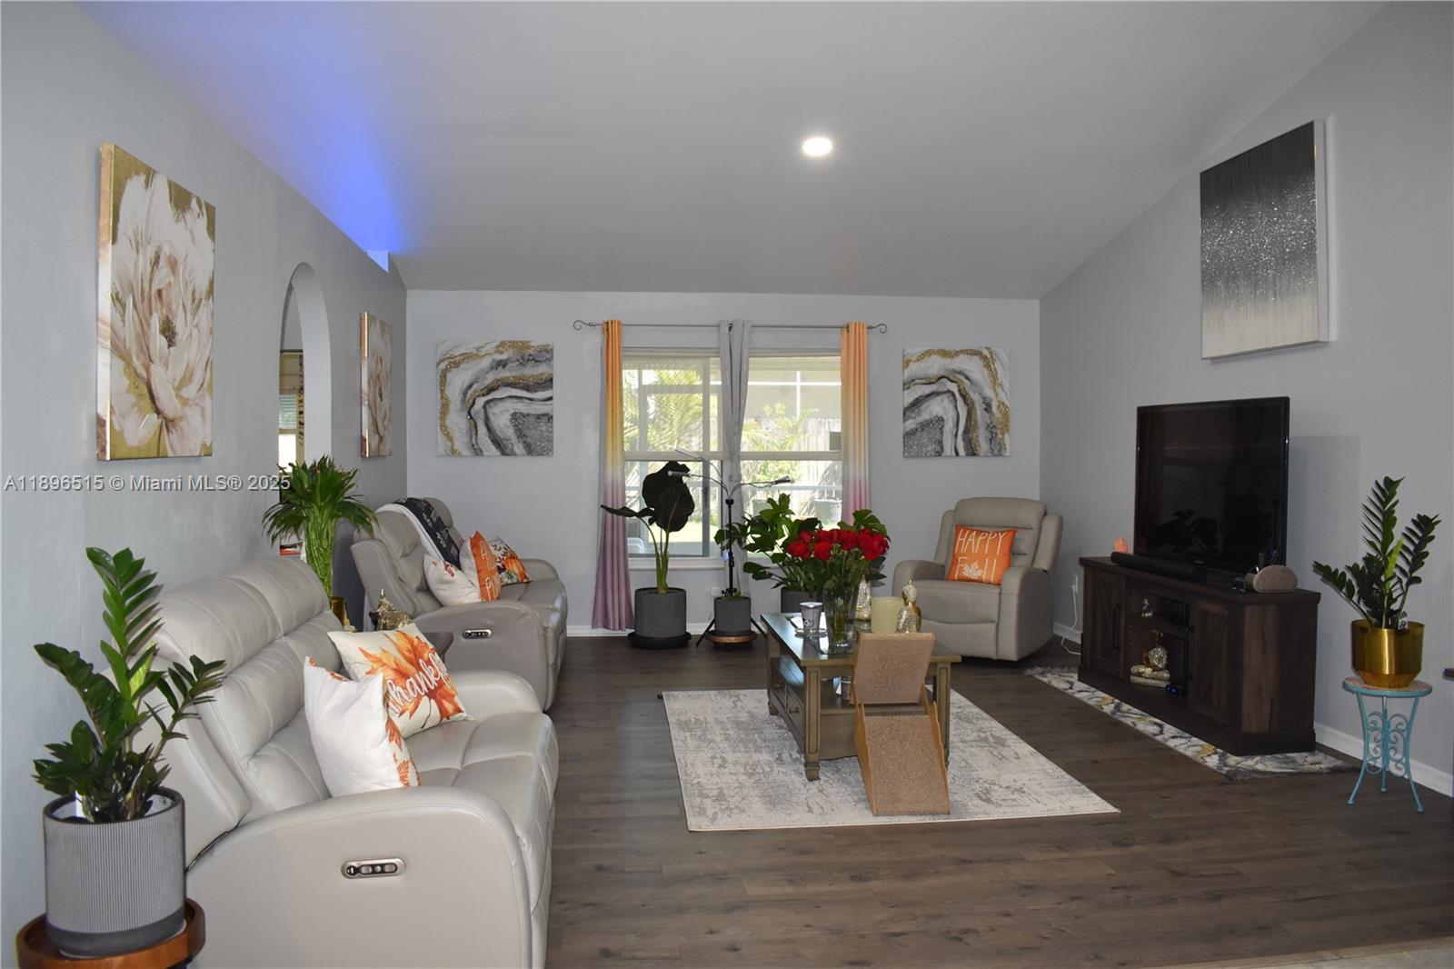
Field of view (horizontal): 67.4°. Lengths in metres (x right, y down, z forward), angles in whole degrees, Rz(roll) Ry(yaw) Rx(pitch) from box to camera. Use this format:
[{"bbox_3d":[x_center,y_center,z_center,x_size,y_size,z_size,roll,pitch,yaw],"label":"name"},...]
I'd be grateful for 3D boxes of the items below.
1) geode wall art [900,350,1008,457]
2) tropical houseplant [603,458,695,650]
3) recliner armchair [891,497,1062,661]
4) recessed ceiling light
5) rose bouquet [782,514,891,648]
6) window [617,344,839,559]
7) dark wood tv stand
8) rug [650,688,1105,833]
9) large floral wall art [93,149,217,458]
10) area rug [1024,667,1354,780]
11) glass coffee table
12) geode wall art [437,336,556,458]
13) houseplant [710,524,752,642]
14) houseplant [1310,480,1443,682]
[{"bbox_3d":[1.719,-0.612,8.145,0.810,0.815,0.035,0,2,-7],"label":"geode wall art"},{"bbox_3d":[-0.555,0.467,7.657,0.630,1.290,0.500,0,2,-7],"label":"tropical houseplant"},{"bbox_3d":[1.703,0.603,7.470,0.880,1.030,0.980,1,2,32],"label":"recliner armchair"},{"bbox_3d":[0.462,-1.728,5.582,0.170,0.030,0.170,0,-9,-6],"label":"recessed ceiling light"},{"bbox_3d":[0.447,0.423,4.676,0.450,0.565,0.410,0,2,-7],"label":"rose bouquet"},{"bbox_3d":[0.013,-0.210,8.024,1.690,1.520,0.100,0,2,-7],"label":"window"},{"bbox_3d":[2.353,0.821,5.643,0.410,0.715,1.625,0,2,-7],"label":"dark wood tv stand"},{"bbox_3d":[0.549,1.164,4.922,1.590,0.012,2.130,0,2,-6],"label":"rug"},{"bbox_3d":[-1.774,-0.523,3.433,0.034,0.879,0.787,0,2,-6],"label":"large floral wall art"},{"bbox_3d":[2.199,1.148,5.462,0.630,0.012,2.190,0,2,-6],"label":"area rug"},{"bbox_3d":[0.564,0.945,5.065,0.670,0.505,1.230,0,2,-7],"label":"glass coffee table"},{"bbox_3d":[-1.613,-0.593,7.611,0.795,0.805,0.036,0,2,-6],"label":"geode wall art"},{"bbox_3d":[0.042,0.644,7.267,0.315,0.729,0.299,0,2,-6],"label":"houseplant"},{"bbox_3d":[2.433,0.358,4.080,0.429,0.776,0.386,0,2,-6],"label":"houseplant"}]

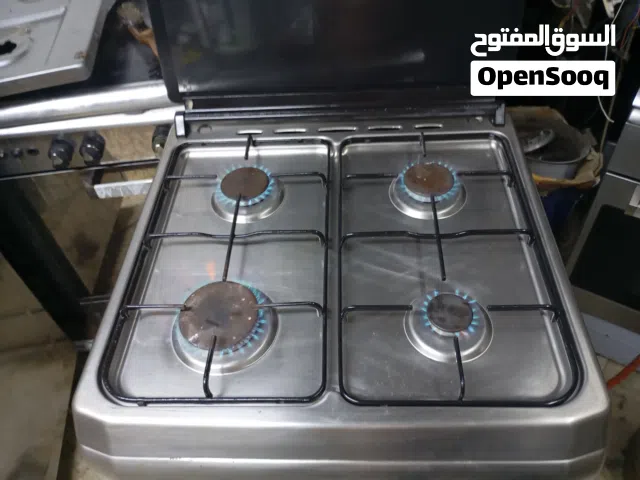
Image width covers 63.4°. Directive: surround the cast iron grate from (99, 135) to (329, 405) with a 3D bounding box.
[{"bbox_3d":[-0.124,0.001,0.739,0.274,0.035,0.479,-1,48,3],"label":"cast iron grate"}]

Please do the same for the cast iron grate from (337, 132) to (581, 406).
[{"bbox_3d":[0.166,-0.004,0.722,0.276,0.035,0.479,-1,48,3],"label":"cast iron grate"}]

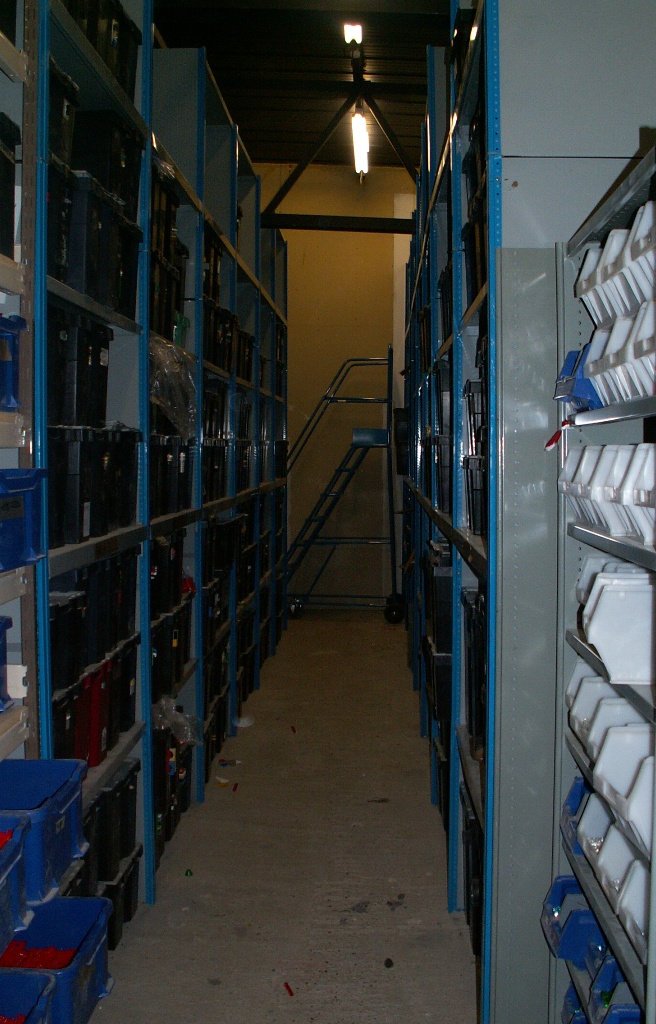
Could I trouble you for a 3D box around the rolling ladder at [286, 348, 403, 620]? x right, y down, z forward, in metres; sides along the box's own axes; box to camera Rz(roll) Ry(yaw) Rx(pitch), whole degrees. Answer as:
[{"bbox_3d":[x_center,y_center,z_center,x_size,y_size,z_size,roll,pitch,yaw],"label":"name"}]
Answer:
[{"bbox_3d":[0.070,-0.252,9.002,1.200,2.338,0.710,0,4,7],"label":"rolling ladder"}]

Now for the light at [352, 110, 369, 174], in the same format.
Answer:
[{"bbox_3d":[0.236,-2.678,7.565,0.110,0.080,1.500,0,4,3],"label":"light"}]

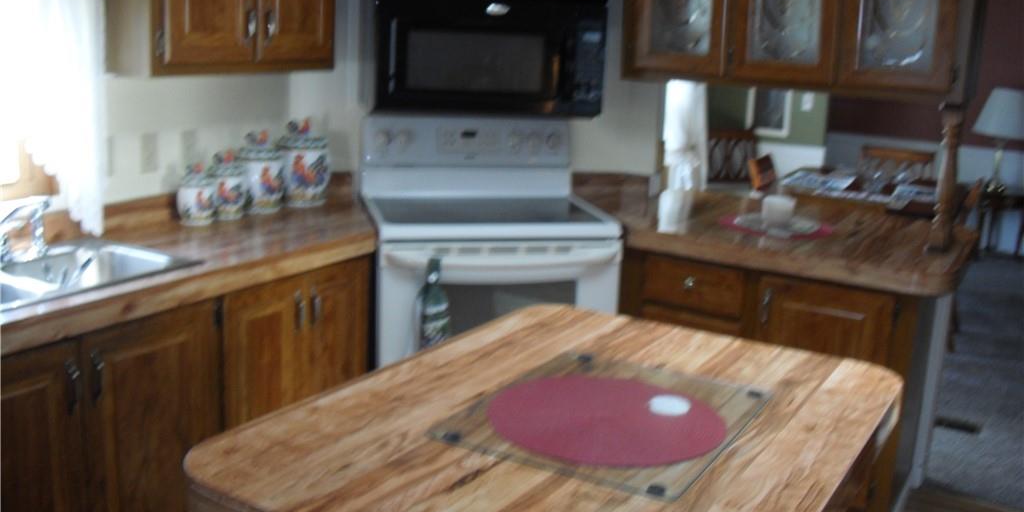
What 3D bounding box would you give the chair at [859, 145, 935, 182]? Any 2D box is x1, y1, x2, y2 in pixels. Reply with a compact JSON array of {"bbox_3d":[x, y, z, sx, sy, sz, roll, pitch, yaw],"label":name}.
[{"bbox_3d":[1.944,-0.092,5.654,0.440,0.885,0.500,10,15,29],"label":"chair"}]

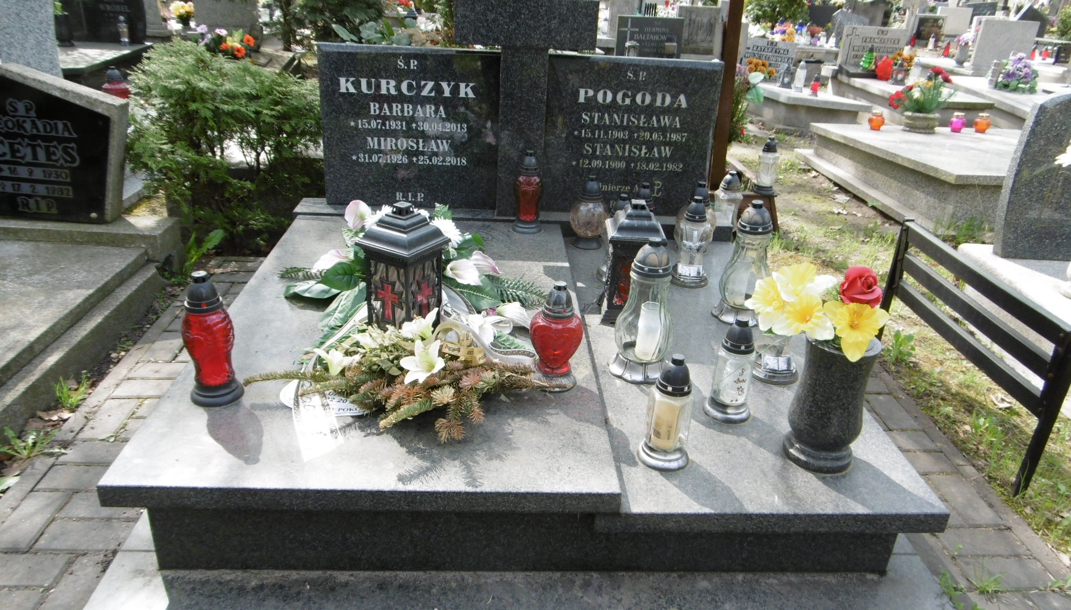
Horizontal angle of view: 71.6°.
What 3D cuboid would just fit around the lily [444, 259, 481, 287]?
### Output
[{"bbox_3d":[-0.215,-0.098,2.209,0.098,0.062,0.072,18,29,30],"label":"lily"}]

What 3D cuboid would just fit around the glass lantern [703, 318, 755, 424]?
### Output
[{"bbox_3d":[0.496,0.158,1.838,0.122,0.250,0.122,1,25,-3],"label":"glass lantern"}]

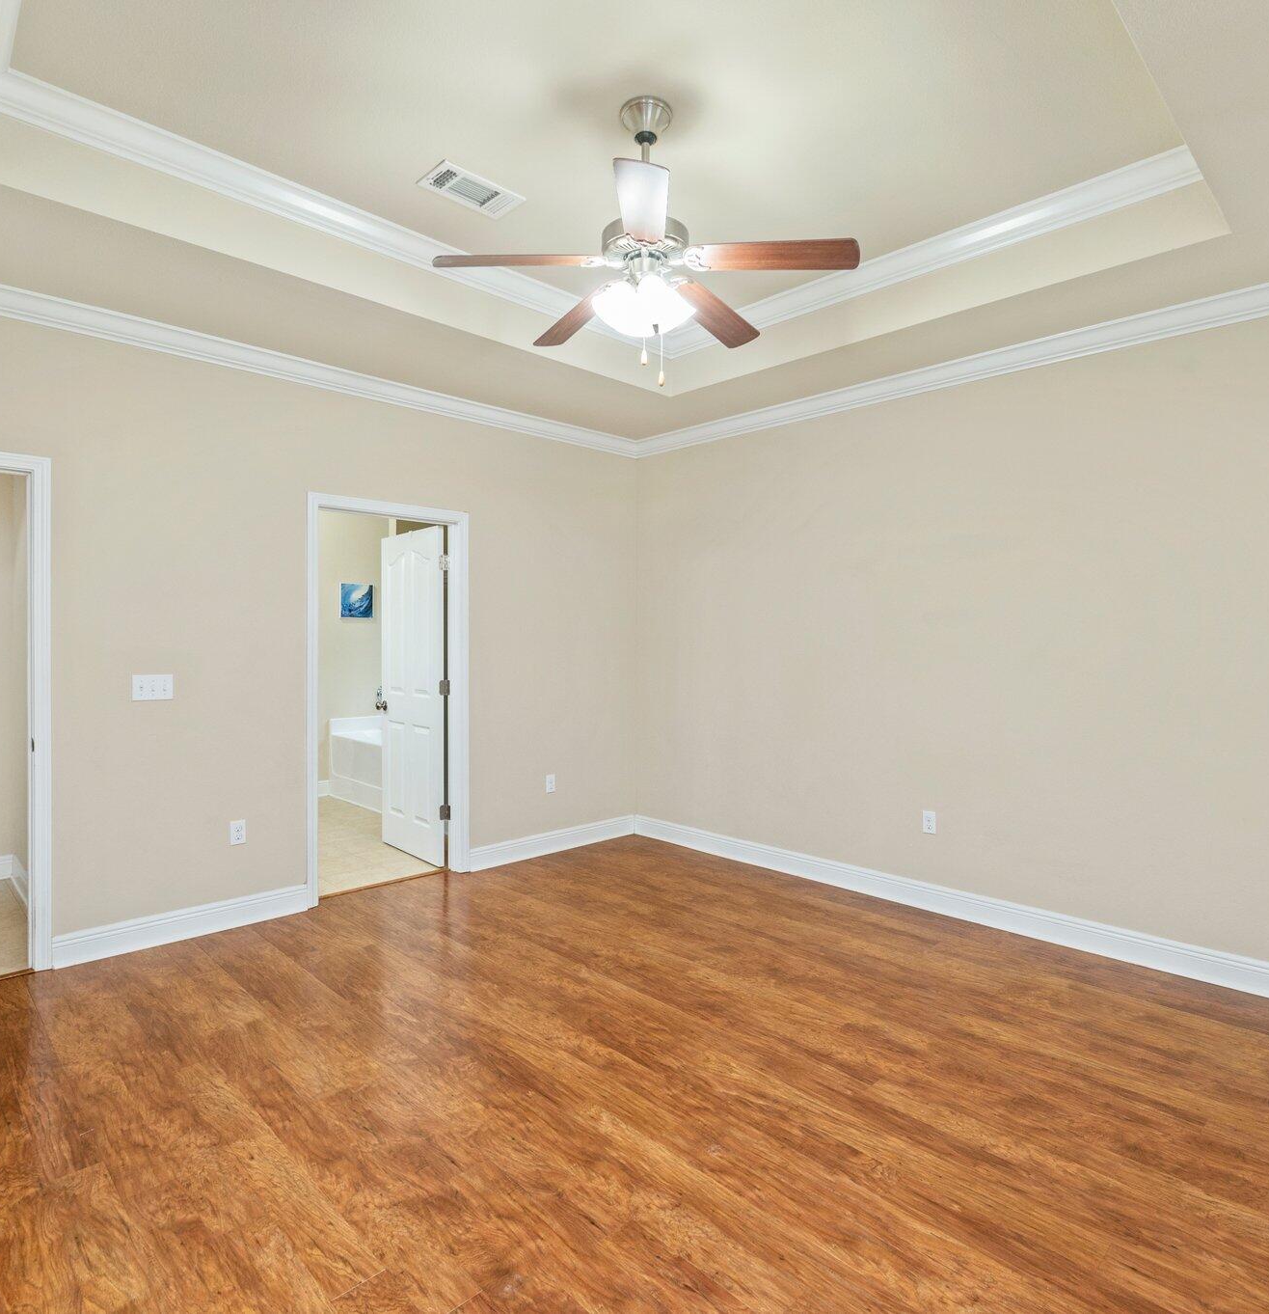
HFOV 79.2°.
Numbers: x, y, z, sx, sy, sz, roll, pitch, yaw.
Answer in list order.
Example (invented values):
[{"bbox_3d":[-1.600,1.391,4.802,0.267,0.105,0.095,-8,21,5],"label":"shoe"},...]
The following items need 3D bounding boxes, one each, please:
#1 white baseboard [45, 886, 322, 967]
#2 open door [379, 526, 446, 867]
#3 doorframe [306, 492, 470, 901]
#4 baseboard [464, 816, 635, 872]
[{"bbox_3d":[-2.051,1.234,3.563,1.035,0.130,0.020,-1,1,-44],"label":"white baseboard"},{"bbox_3d":[-1.427,0.246,4.918,0.040,2.045,0.780,-1,1,-44],"label":"open door"},{"bbox_3d":[-1.367,0.225,4.276,0.950,2.125,0.140,-1,1,-44],"label":"doorframe"},{"bbox_3d":[-0.497,1.217,5.051,1.360,0.131,0.020,-1,1,-44],"label":"baseboard"}]

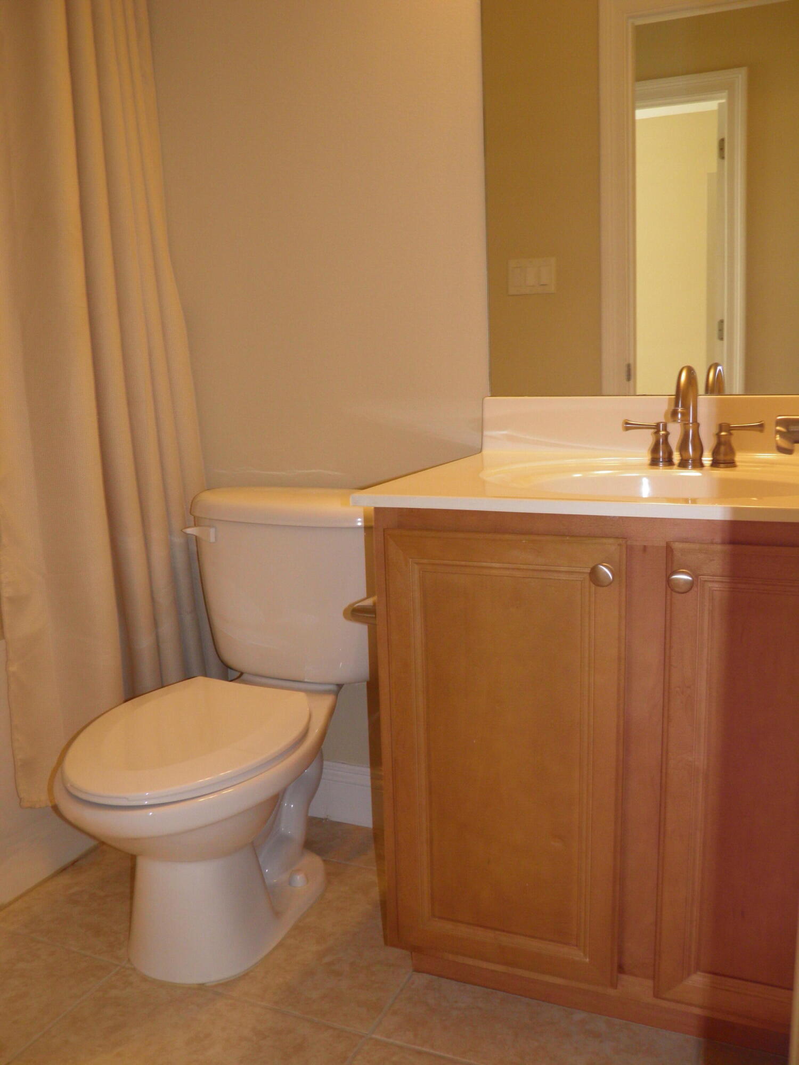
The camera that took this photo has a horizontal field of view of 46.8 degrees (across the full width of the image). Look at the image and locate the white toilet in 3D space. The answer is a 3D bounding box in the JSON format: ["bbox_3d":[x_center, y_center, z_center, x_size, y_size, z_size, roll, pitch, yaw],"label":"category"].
[{"bbox_3d":[-0.288,0.336,1.595,0.450,0.735,0.735,3,11,23],"label":"white toilet"}]

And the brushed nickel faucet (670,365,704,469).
[{"bbox_3d":[0.435,-0.173,1.401,0.046,0.162,0.140,3,11,23],"label":"brushed nickel faucet"}]

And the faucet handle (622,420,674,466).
[{"bbox_3d":[0.403,-0.145,1.496,0.085,0.071,0.043,3,11,23],"label":"faucet handle"}]

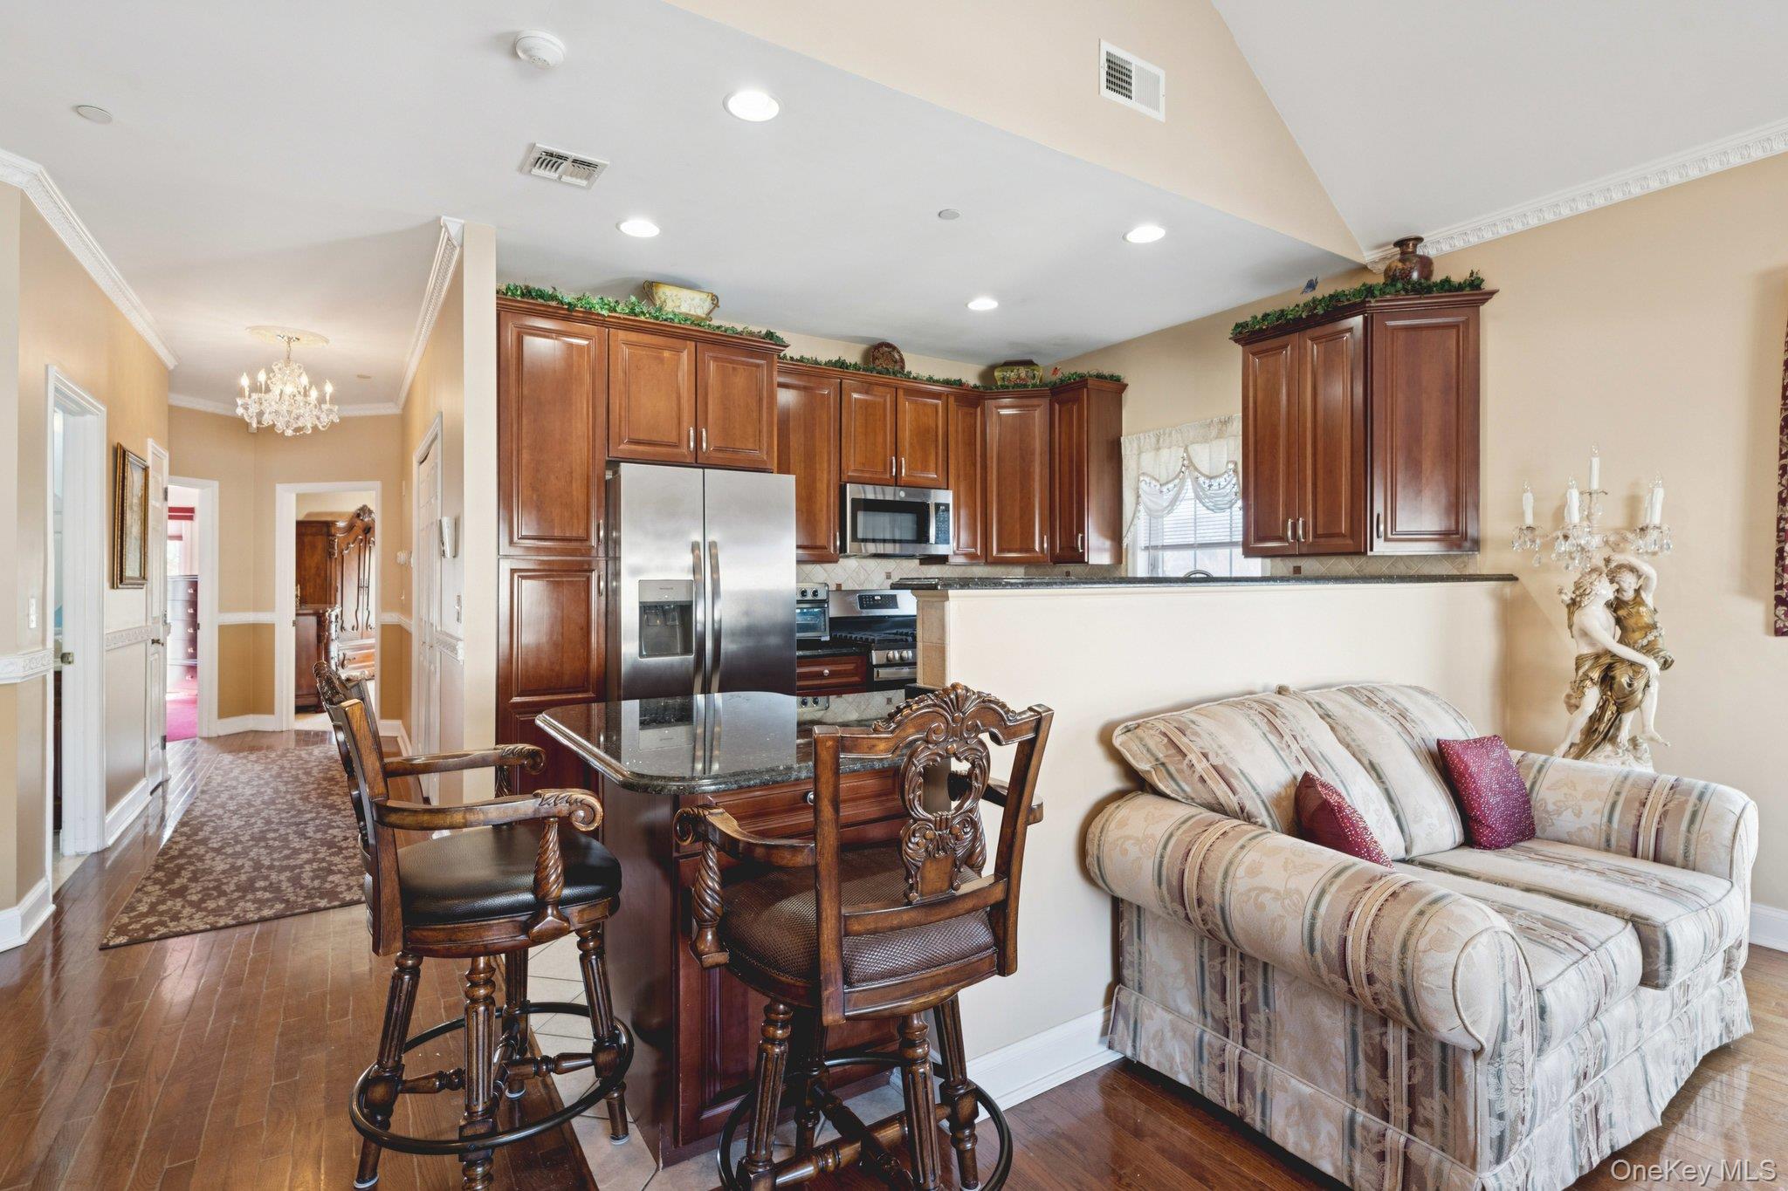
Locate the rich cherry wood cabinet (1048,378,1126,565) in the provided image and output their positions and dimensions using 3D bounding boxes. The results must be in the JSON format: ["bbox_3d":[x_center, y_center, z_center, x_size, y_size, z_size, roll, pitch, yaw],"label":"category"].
[{"bbox_3d":[1.224,-0.753,5.348,0.360,1.115,0.360,-1,1,-33],"label":"rich cherry wood cabinet"}]

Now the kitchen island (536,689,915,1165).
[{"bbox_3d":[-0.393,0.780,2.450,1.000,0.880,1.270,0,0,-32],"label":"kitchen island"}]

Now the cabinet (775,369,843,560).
[{"bbox_3d":[-0.603,-0.750,4.890,0.480,1.100,0.343,-1,1,-33],"label":"cabinet"}]

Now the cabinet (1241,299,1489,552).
[{"bbox_3d":[2.127,-0.739,3.949,0.378,1.120,1.010,-1,1,-33],"label":"cabinet"}]

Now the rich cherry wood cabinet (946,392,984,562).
[{"bbox_3d":[0.380,-0.745,5.575,0.285,1.080,0.330,0,0,-32],"label":"rich cherry wood cabinet"}]

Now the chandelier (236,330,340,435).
[{"bbox_3d":[-3.554,-1.249,4.950,0.520,0.600,0.520,-1,1,-36],"label":"chandelier"}]

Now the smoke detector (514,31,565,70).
[{"bbox_3d":[-1.009,-1.556,2.405,0.143,0.050,0.143,0,0,-32],"label":"smoke detector"}]

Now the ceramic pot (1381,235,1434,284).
[{"bbox_3d":[2.273,-1.458,3.733,0.200,0.260,0.200,1,1,31],"label":"ceramic pot"}]

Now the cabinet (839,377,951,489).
[{"bbox_3d":[-0.067,-0.964,5.292,0.770,0.630,0.330,0,0,-32],"label":"cabinet"}]

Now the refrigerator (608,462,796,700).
[{"bbox_3d":[-1.070,0.285,4.484,0.910,1.800,0.750,0,0,-32],"label":"refrigerator"}]

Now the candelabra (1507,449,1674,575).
[{"bbox_3d":[2.510,-0.302,3.044,0.460,0.430,0.460,1,1,40],"label":"candelabra"}]

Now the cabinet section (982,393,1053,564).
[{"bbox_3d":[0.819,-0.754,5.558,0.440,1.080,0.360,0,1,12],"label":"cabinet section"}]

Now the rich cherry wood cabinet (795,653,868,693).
[{"bbox_3d":[-0.521,0.764,4.803,0.490,0.875,0.618,-1,1,-33],"label":"rich cherry wood cabinet"}]

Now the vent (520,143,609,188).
[{"bbox_3d":[-1.214,-1.572,3.109,0.250,0.020,0.240,0,0,-32],"label":"vent"}]

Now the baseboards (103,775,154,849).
[{"bbox_3d":[-4.087,1.142,4.533,0.022,0.138,1.130,-1,1,-33],"label":"baseboards"}]

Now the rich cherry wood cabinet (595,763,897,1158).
[{"bbox_3d":[-0.349,0.820,2.150,0.617,0.850,0.578,-1,1,-33],"label":"rich cherry wood cabinet"}]

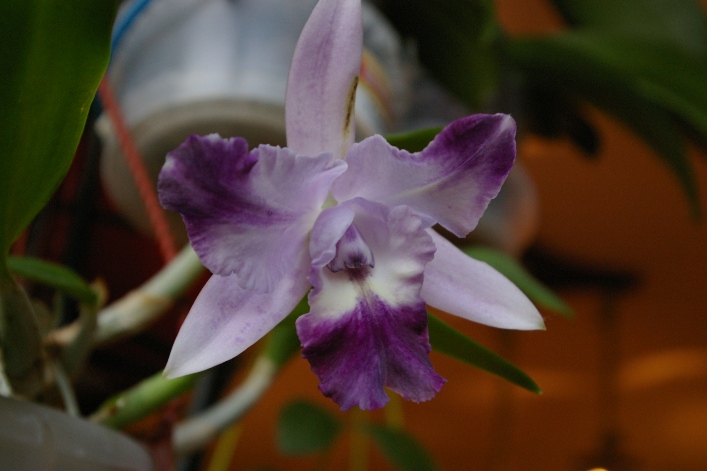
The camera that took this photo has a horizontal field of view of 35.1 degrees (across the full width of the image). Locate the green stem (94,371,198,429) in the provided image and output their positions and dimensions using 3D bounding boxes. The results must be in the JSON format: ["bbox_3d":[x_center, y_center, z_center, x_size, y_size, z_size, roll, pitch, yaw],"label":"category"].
[{"bbox_3d":[-0.073,0.058,0.403,0.041,0.010,0.010,-22,0,-7],"label":"green stem"}]

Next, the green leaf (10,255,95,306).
[{"bbox_3d":[-0.112,0.016,0.415,0.035,0.008,0.011,18,0,0],"label":"green leaf"}]

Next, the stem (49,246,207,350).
[{"bbox_3d":[-0.084,0.022,0.425,0.069,0.013,0.013,-29,0,8],"label":"stem"}]

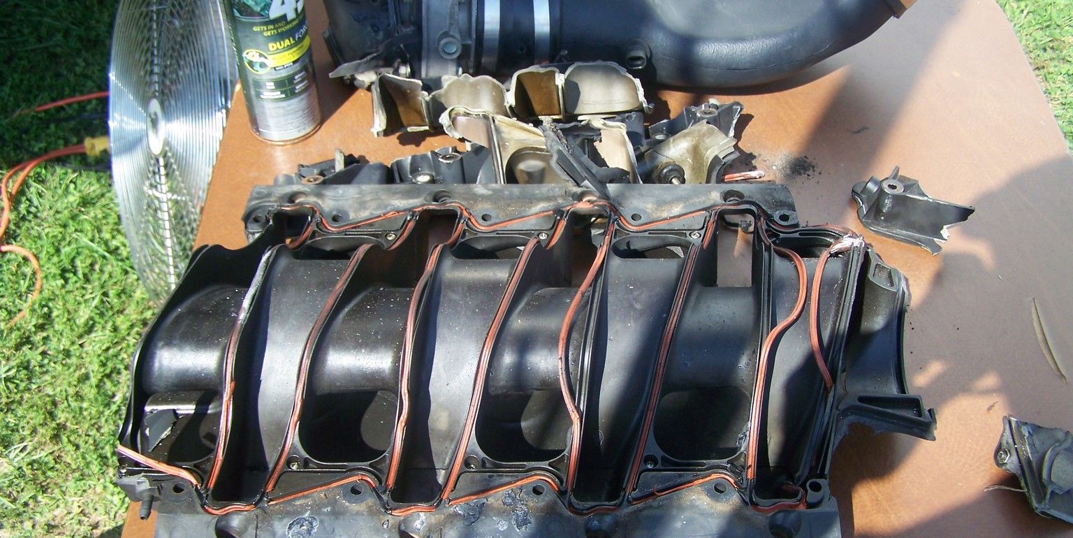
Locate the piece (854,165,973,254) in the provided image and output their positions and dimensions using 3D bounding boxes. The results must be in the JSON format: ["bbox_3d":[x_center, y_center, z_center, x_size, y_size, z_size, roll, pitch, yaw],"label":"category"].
[{"bbox_3d":[0.323,-0.055,1.013,0.100,0.045,0.057,17,51,14],"label":"piece"}]

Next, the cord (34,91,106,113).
[{"bbox_3d":[-0.864,-0.312,2.191,0.167,0.012,0.020,-15,50,-14],"label":"cord"}]

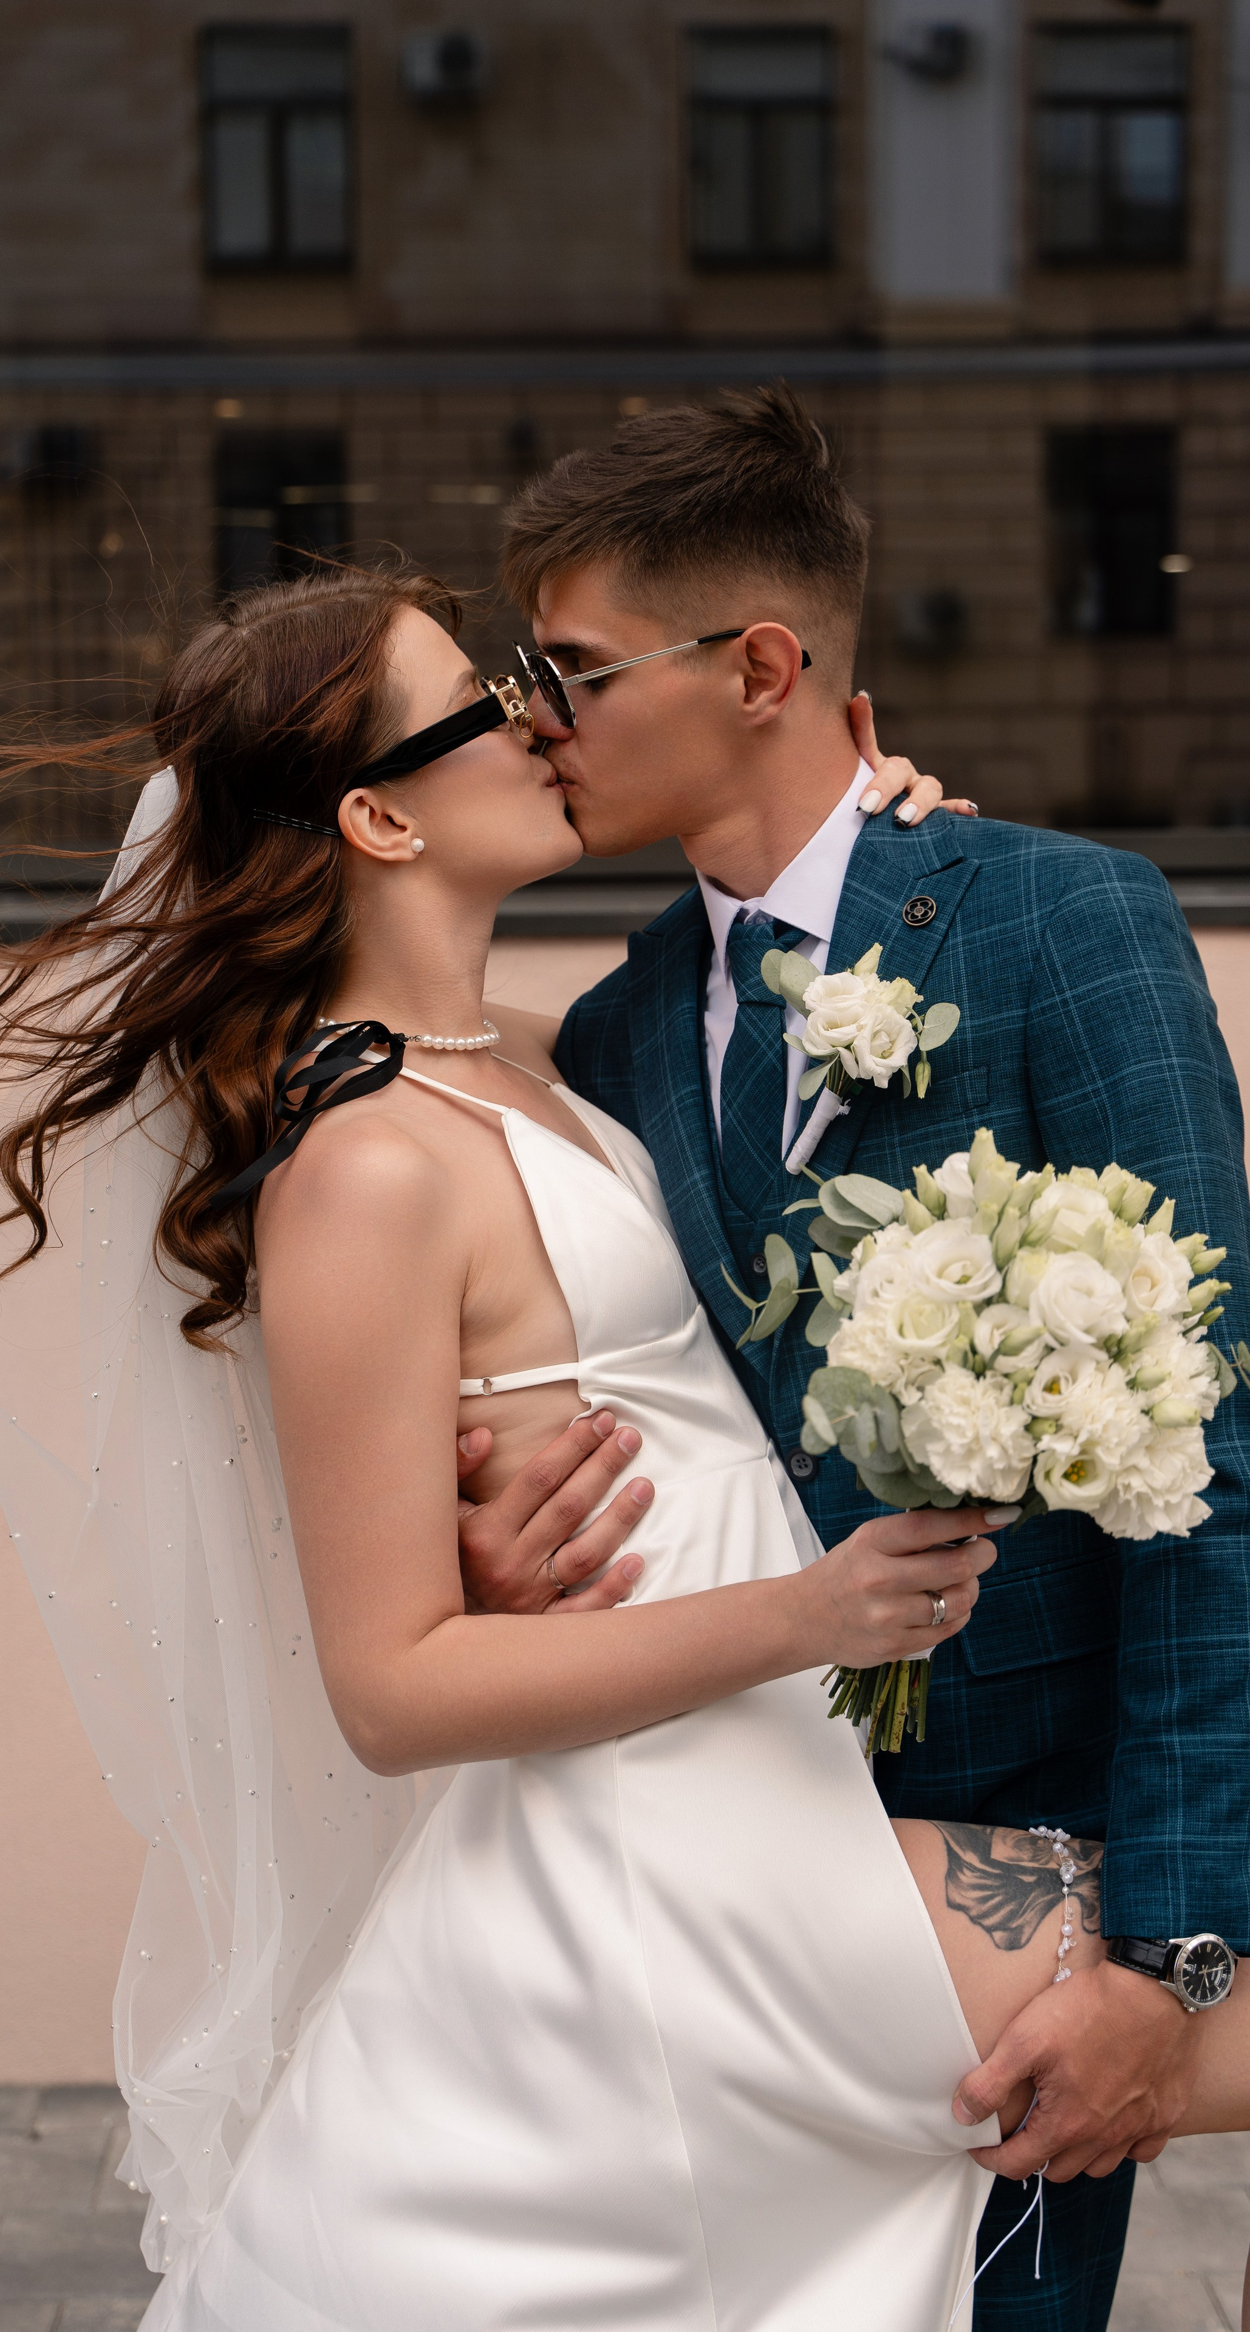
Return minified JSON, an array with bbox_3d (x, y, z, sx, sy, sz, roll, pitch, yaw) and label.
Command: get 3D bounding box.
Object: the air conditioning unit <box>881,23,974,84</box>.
[{"bbox_3d":[2.382,-8.730,21.863,0.708,0.472,0.330,0,6,3],"label":"air conditioning unit"}]

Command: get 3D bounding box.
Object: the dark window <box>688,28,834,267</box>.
[{"bbox_3d":[1.082,-8.117,22.200,1.141,1.845,0.150,0,6,3],"label":"dark window"}]

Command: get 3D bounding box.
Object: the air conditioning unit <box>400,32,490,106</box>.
[{"bbox_3d":[-1.429,-8.687,22.061,0.700,0.574,0.330,0,6,3],"label":"air conditioning unit"}]

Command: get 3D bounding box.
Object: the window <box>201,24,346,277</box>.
[{"bbox_3d":[-2.813,-8.179,22.390,1.165,1.904,0.150,0,6,3],"label":"window"}]

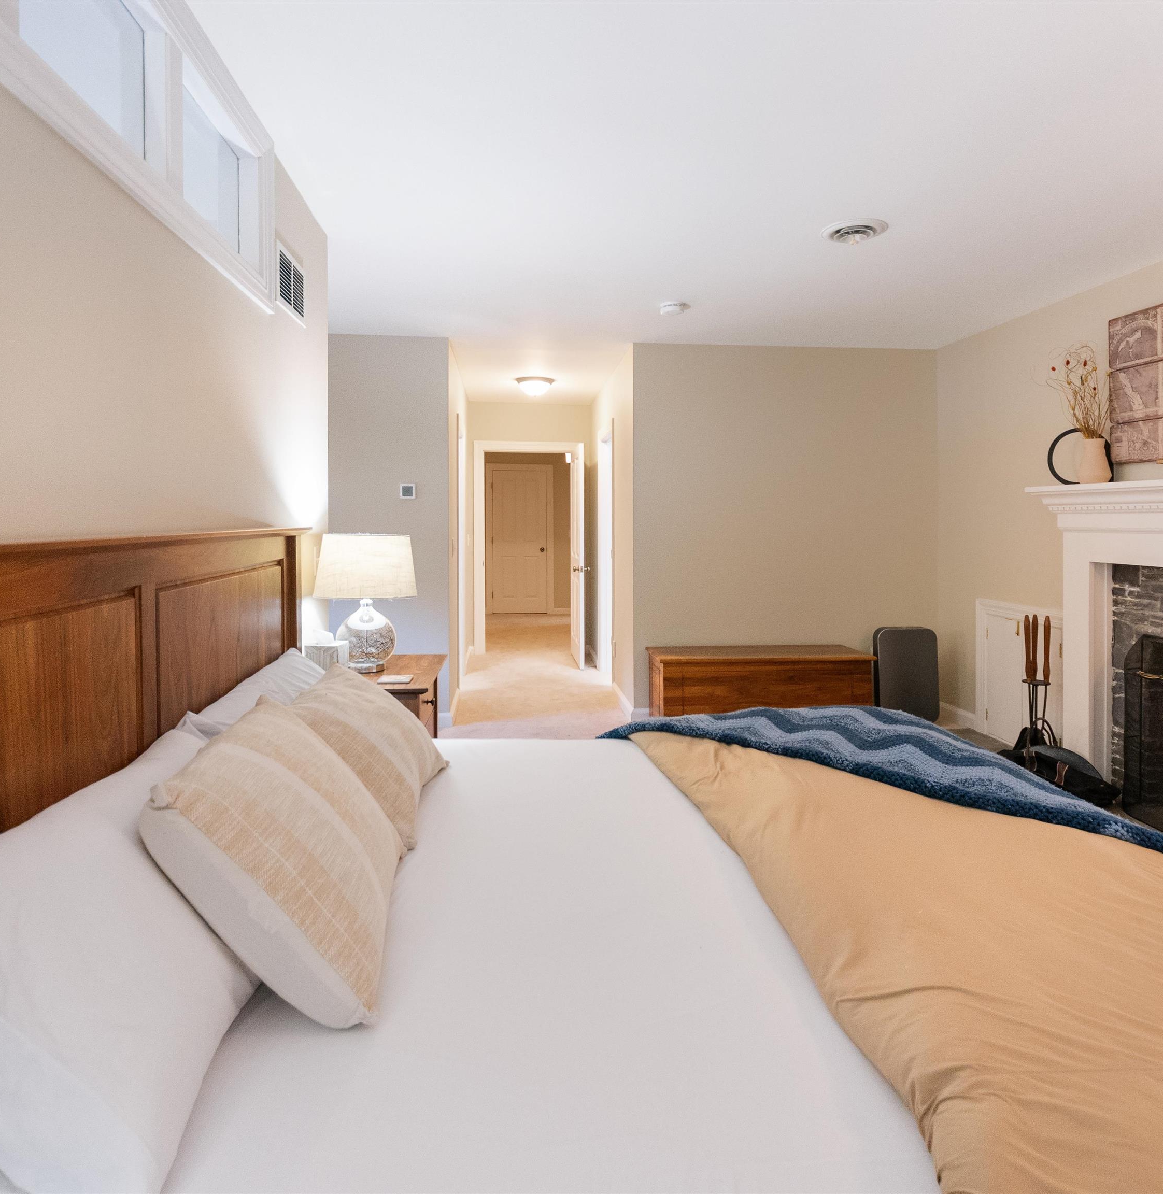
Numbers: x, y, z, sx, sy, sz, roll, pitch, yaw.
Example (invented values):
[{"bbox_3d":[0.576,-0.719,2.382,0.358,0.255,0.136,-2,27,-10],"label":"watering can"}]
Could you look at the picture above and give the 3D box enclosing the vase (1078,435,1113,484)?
[{"bbox_3d":[2.511,-0.671,3.590,0.140,0.235,0.140,0,4,-5],"label":"vase"}]

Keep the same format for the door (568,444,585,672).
[{"bbox_3d":[-0.043,-0.396,6.890,0.045,2.000,0.800,0,4,-5],"label":"door"}]

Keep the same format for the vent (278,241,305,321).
[{"bbox_3d":[-1.003,-1.078,2.555,0.020,0.203,0.355,0,4,-5],"label":"vent"}]

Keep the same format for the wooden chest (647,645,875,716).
[{"bbox_3d":[1.131,0.604,4.730,1.340,0.500,0.420,0,4,-5],"label":"wooden chest"}]

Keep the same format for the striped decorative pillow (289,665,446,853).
[{"bbox_3d":[-0.533,0.369,1.850,0.460,0.170,0.510,44,-1,-7],"label":"striped decorative pillow"}]

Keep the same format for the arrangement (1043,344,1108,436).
[{"bbox_3d":[2.437,-1.010,3.620,0.240,0.470,0.260,0,4,-5],"label":"arrangement"}]

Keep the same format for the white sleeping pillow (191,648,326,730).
[{"bbox_3d":[-0.703,0.343,1.880,0.180,0.460,0.840,-43,7,-1],"label":"white sleeping pillow"}]

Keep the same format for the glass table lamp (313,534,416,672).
[{"bbox_3d":[-0.828,0.021,2.810,0.385,0.525,0.385,0,4,-5],"label":"glass table lamp"}]

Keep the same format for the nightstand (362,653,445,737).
[{"bbox_3d":[-0.779,0.660,2.770,0.460,0.775,0.580,0,4,-5],"label":"nightstand"}]

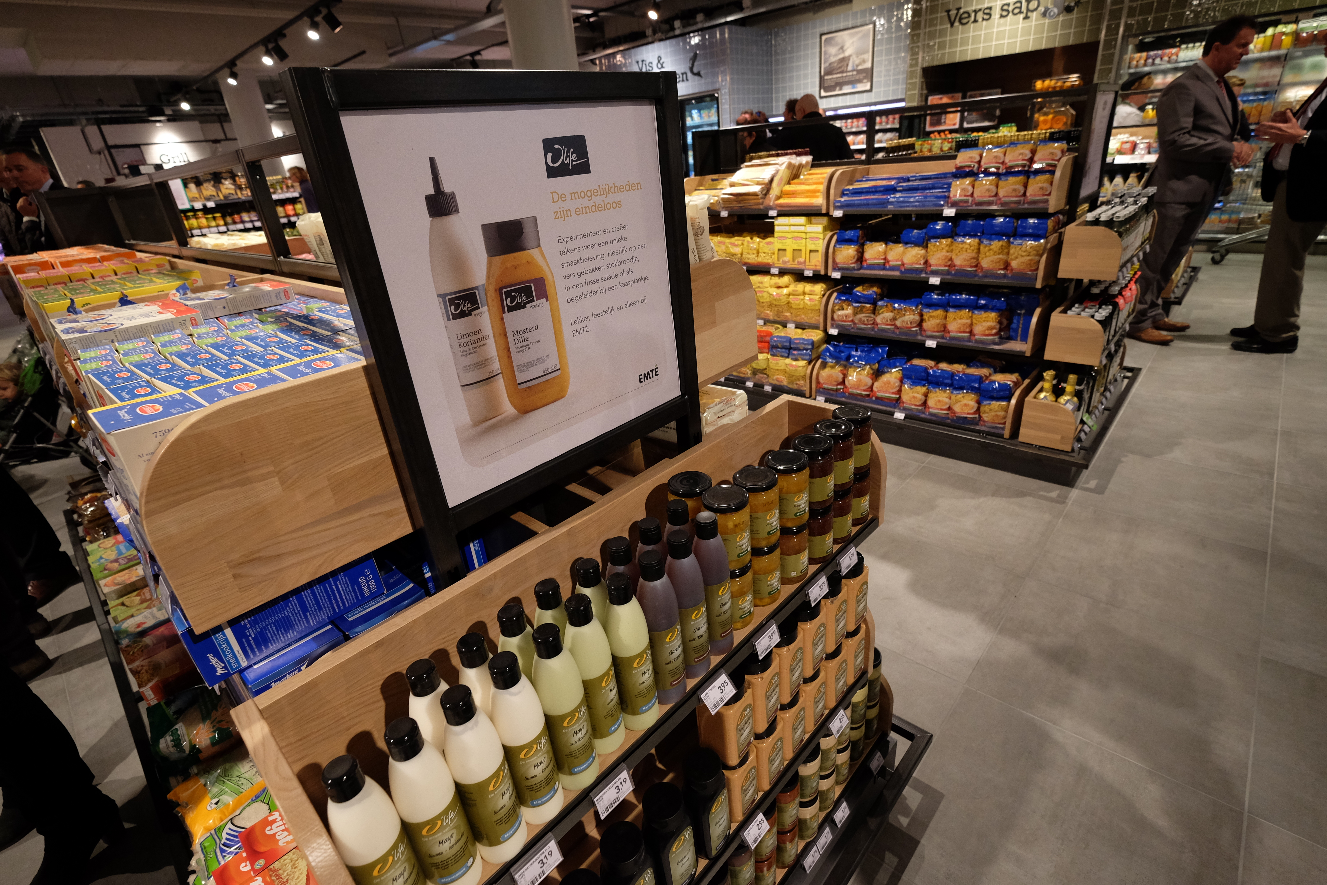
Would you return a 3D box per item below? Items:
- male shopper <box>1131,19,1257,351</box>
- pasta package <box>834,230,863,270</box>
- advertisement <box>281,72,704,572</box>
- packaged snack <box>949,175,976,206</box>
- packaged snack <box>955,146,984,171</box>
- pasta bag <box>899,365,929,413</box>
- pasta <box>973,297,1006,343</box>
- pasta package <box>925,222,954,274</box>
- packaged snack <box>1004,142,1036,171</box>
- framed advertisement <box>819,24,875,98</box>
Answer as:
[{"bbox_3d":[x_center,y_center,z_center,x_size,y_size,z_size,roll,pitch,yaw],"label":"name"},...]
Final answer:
[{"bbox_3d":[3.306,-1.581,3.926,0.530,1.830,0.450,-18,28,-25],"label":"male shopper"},{"bbox_3d":[0.946,-0.986,3.213,0.130,0.185,0.070,17,33,39],"label":"pasta package"},{"bbox_3d":[-0.142,-0.175,0.853,0.030,0.569,0.522,17,33,39],"label":"advertisement"},{"bbox_3d":[1.311,-1.105,2.747,0.092,0.120,0.050,17,33,39],"label":"packaged snack"},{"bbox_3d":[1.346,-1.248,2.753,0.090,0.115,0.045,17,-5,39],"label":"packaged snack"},{"bbox_3d":[1.234,-0.263,3.082,0.115,0.220,0.070,17,33,39],"label":"pasta bag"},{"bbox_3d":[1.469,-0.557,2.809,0.110,0.187,0.070,17,33,39],"label":"pasta"},{"bbox_3d":[1.257,-0.885,2.838,0.105,0.218,0.070,17,33,39],"label":"pasta package"},{"bbox_3d":[1.458,-1.156,2.549,0.104,0.115,0.065,17,15,39],"label":"packaged snack"},{"bbox_3d":[2.610,-5.411,8.927,0.828,0.806,0.030,17,33,39],"label":"framed advertisement"}]

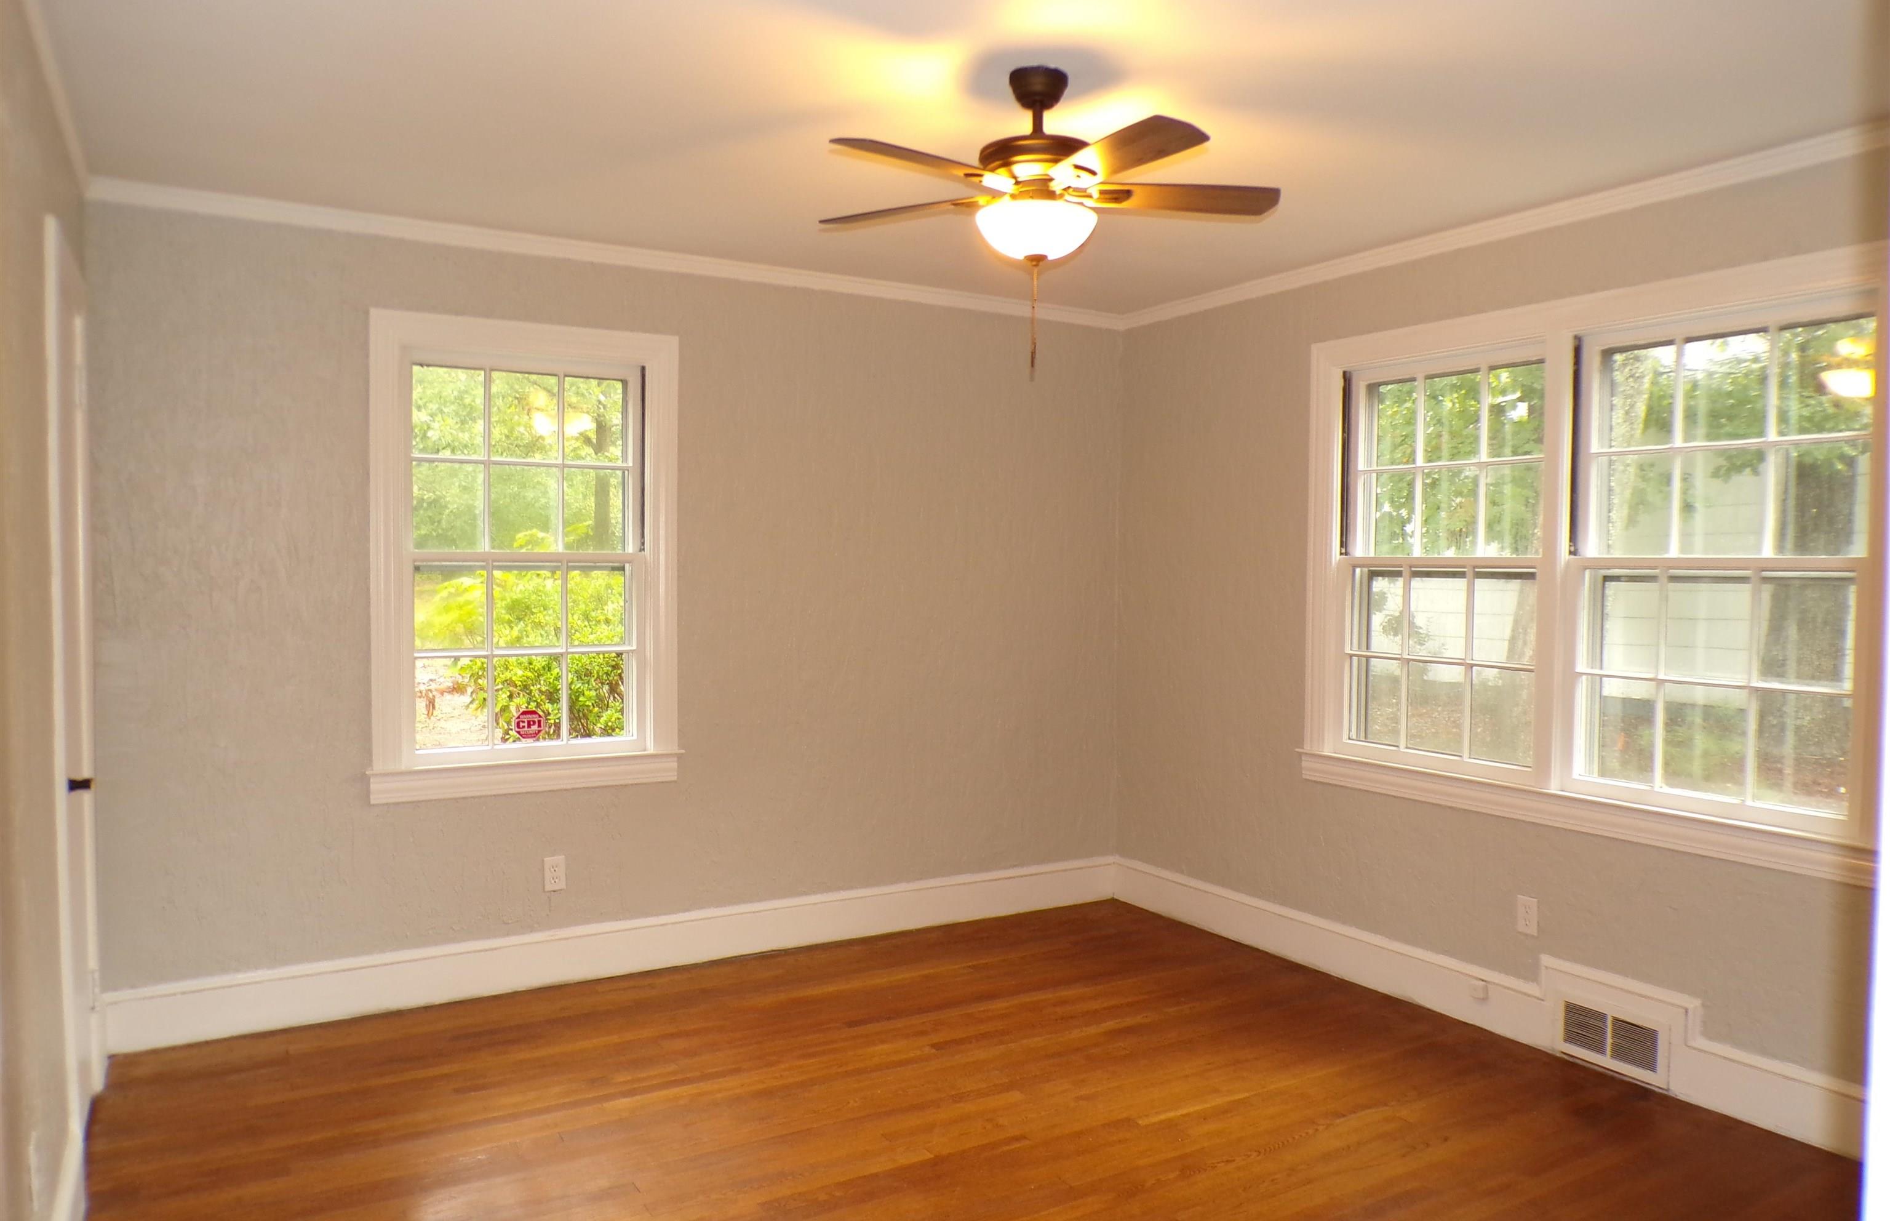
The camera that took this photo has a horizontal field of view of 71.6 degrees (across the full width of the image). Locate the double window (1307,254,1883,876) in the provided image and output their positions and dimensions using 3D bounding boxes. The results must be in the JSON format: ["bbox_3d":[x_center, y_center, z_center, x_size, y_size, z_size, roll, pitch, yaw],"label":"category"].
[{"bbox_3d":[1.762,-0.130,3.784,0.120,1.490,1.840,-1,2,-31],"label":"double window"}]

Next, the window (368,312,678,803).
[{"bbox_3d":[-1.341,-0.168,4.254,0.980,1.505,0.120,-1,2,-31],"label":"window"}]

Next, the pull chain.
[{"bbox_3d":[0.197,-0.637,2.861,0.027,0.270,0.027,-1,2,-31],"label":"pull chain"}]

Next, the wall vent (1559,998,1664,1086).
[{"bbox_3d":[1.839,1.182,3.619,0.020,0.168,0.310,-1,2,-31],"label":"wall vent"}]

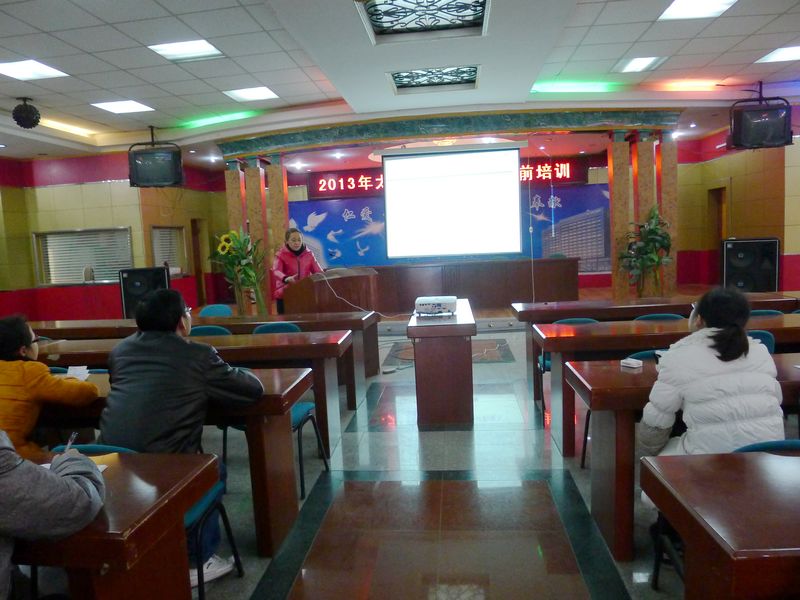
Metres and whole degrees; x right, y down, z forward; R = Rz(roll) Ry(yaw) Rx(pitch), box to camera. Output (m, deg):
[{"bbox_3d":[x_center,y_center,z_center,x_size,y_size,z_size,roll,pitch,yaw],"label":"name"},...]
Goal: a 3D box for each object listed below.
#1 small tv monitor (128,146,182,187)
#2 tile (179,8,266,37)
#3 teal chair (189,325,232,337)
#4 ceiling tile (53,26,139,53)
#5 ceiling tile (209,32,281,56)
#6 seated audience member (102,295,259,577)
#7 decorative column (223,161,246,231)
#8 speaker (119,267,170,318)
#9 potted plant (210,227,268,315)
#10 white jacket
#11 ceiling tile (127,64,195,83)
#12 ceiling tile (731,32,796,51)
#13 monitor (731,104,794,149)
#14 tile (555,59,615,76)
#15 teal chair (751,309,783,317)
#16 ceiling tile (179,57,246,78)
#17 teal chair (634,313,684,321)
[{"bbox_3d":[-3.908,-2.130,8.885,0.710,0.570,0.480,-4,6,-8],"label":"small tv monitor"},{"bbox_3d":[-1.570,-2.464,4.931,0.600,0.020,0.600,-2,7,6],"label":"tile"},{"bbox_3d":[-1.546,0.581,4.848,0.460,0.810,0.520,-2,6,6],"label":"teal chair"},{"bbox_3d":[-2.795,-2.421,5.146,0.600,0.020,0.600,-2,7,6],"label":"ceiling tile"},{"bbox_3d":[-1.510,-2.532,5.495,0.600,0.020,0.600,-2,7,6],"label":"ceiling tile"},{"bbox_3d":[-0.880,0.577,2.309,0.640,1.260,0.660,-2,6,12],"label":"seated audience member"},{"bbox_3d":[-2.800,-1.072,9.632,0.250,2.653,0.250,-2,7,6],"label":"decorative column"},{"bbox_3d":[-4.175,-0.126,9.155,0.700,0.810,0.480,-4,6,-12],"label":"speaker"},{"bbox_3d":[-2.526,-0.385,8.814,0.880,1.500,0.720,-2,7,6],"label":"potted plant"},{"bbox_3d":[1.103,0.343,1.932,0.500,0.570,0.400,-3,7,3],"label":"white jacket"},{"bbox_3d":[-2.627,-2.526,6.248,0.600,0.020,0.600,-2,7,6],"label":"ceiling tile"},{"bbox_3d":[4.080,-2.903,6.239,0.600,0.020,0.600,-2,6,6],"label":"ceiling tile"},{"bbox_3d":[5.078,-2.444,7.813,0.680,0.540,0.480,0,12,21],"label":"monitor"},{"bbox_3d":[2.323,-2.856,6.862,0.600,0.020,0.600,-2,7,6],"label":"tile"},{"bbox_3d":[2.591,0.434,4.203,0.460,0.780,0.520,-2,7,6],"label":"teal chair"},{"bbox_3d":[-2.064,-2.582,6.178,0.600,0.020,0.600,-2,6,6],"label":"ceiling tile"},{"bbox_3d":[1.918,0.463,4.275,0.460,0.780,0.520,-2,7,6],"label":"teal chair"}]

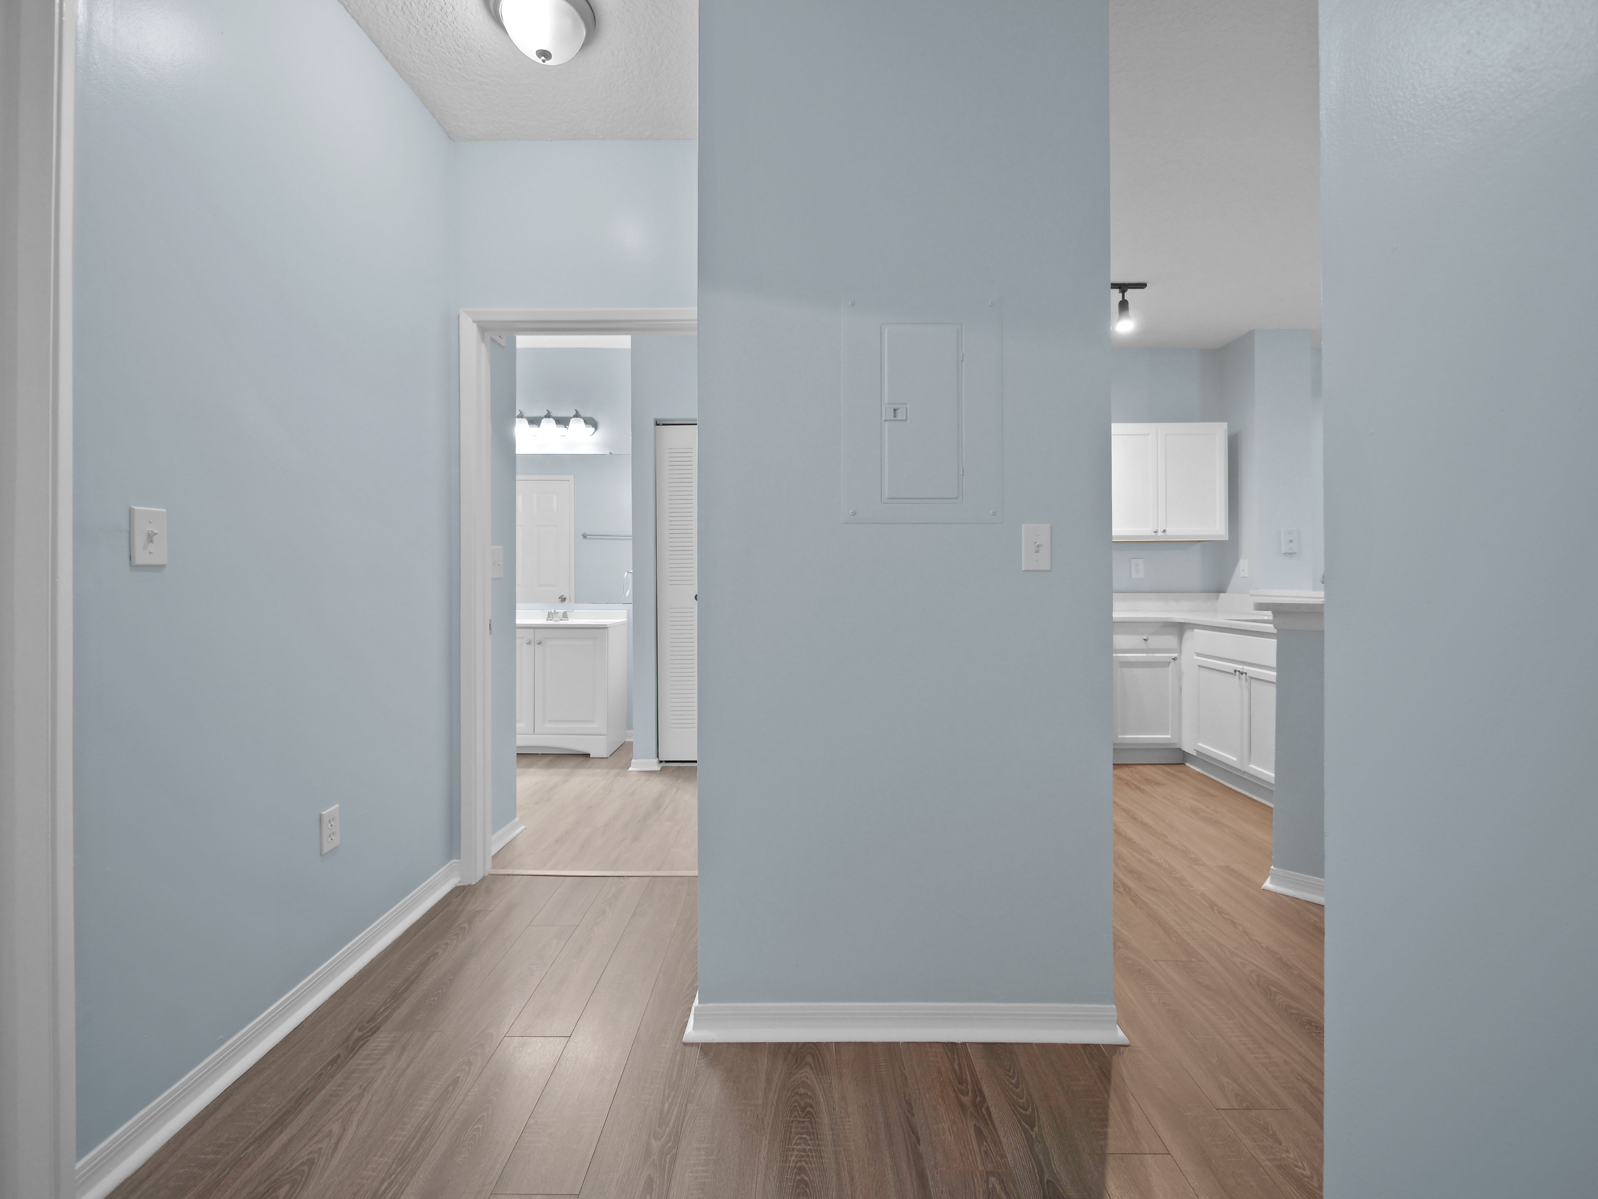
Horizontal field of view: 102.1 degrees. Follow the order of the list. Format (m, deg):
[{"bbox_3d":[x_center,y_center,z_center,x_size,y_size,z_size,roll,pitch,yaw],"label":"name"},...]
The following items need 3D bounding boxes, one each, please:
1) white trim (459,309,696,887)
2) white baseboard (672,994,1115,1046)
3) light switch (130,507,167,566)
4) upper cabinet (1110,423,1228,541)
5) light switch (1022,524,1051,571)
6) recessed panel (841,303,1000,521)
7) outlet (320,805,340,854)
[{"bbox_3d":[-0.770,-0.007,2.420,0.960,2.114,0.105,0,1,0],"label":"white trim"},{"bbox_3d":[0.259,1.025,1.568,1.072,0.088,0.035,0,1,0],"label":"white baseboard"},{"bbox_3d":[-1.295,-0.123,1.288,0.017,0.116,0.071,0,1,0],"label":"light switch"},{"bbox_3d":[2.355,-0.761,4.330,0.850,0.757,0.325,0,1,0],"label":"upper cabinet"},{"bbox_3d":[0.581,-0.125,1.578,0.070,0.117,0.015,0,1,0],"label":"light switch"},{"bbox_3d":[0.299,-0.460,1.573,0.393,0.550,0.018,0,1,0],"label":"recessed panel"},{"bbox_3d":[-1.294,0.637,1.785,0.012,0.116,0.072,0,1,0],"label":"outlet"}]

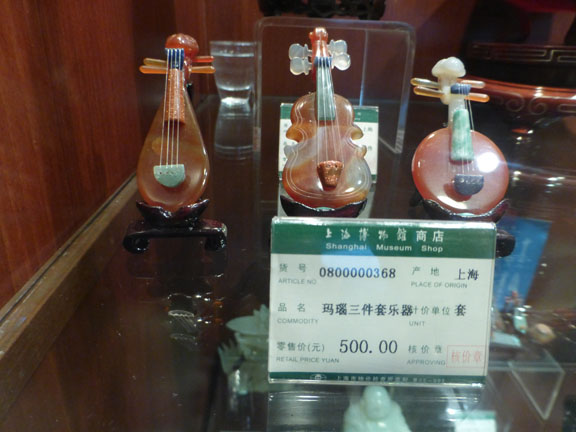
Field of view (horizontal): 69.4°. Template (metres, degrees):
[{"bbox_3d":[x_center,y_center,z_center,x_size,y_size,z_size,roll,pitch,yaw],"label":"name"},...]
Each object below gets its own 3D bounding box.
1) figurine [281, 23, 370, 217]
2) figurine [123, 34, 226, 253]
[{"bbox_3d":[0.024,-0.044,0.254,0.070,0.130,0.037,-1,23,-6],"label":"figurine"},{"bbox_3d":[-0.070,-0.042,0.252,0.062,0.124,0.037,-1,23,-6],"label":"figurine"}]

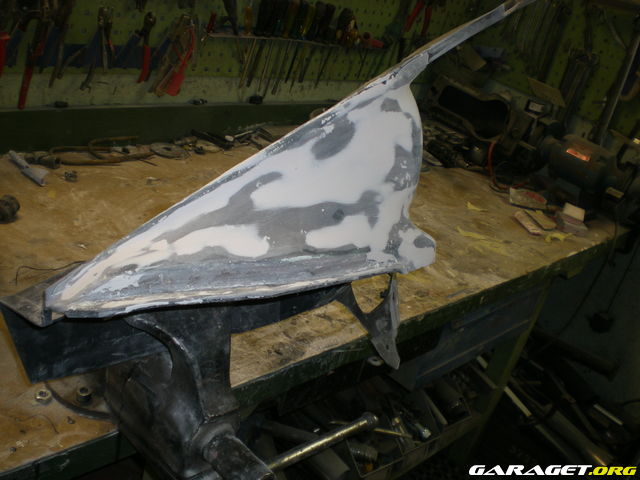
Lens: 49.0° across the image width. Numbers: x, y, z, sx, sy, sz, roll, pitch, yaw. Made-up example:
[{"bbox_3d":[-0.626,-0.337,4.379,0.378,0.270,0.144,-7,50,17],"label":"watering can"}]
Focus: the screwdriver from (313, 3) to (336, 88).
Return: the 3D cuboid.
[{"bbox_3d":[0.009,-0.533,1.945,0.028,0.235,0.028,9,30,-5],"label":"screwdriver"}]

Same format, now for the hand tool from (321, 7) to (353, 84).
[{"bbox_3d":[0.044,-0.543,1.979,0.030,0.215,0.030,-10,36,-46],"label":"hand tool"}]

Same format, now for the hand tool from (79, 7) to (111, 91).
[{"bbox_3d":[-0.473,-0.403,1.485,0.048,0.172,0.025,-11,37,-46],"label":"hand tool"}]

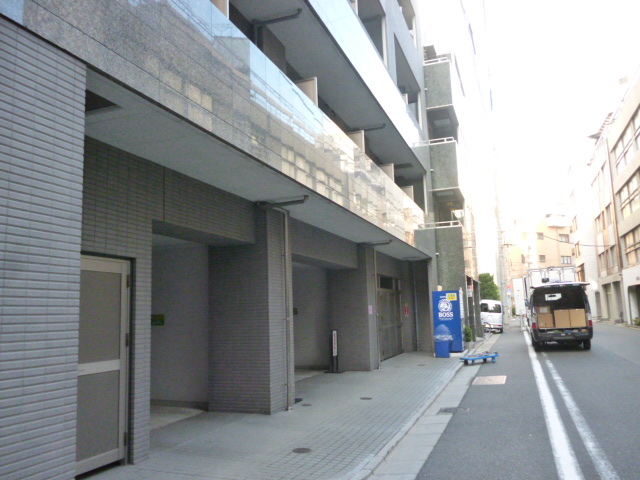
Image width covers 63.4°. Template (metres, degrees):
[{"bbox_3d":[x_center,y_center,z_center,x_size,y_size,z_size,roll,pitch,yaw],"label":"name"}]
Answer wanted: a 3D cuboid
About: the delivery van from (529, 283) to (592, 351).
[{"bbox_3d":[8.305,2.776,18.201,1.700,2.000,4.500,-5,-8,20],"label":"delivery van"}]

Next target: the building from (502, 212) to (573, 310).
[{"bbox_3d":[27.900,3.000,66.000,7.500,12.800,7.000,1,-8,-18],"label":"building"}]

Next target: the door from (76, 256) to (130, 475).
[{"bbox_3d":[-2.152,1.189,4.984,0.090,2.060,0.850,-5,-8,20],"label":"door"}]

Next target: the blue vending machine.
[{"bbox_3d":[4.088,2.540,16.245,0.790,1.830,1.100,-5,-8,20],"label":"blue vending machine"}]

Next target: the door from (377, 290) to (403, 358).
[{"bbox_3d":[2.367,2.757,17.070,0.120,2.130,3.100,-5,-8,20],"label":"door"}]

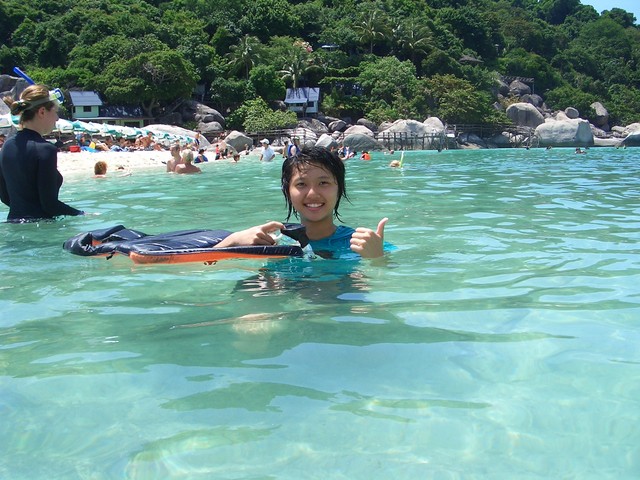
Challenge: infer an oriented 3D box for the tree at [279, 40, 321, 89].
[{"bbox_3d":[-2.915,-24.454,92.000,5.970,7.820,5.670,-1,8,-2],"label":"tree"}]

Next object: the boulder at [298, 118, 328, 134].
[{"bbox_3d":[-0.763,-13.272,76.000,3.520,2.000,2.820,0,8,-1],"label":"boulder"}]

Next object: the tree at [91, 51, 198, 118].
[{"bbox_3d":[-22.239,-19.832,82.000,13.180,8.360,11.000,-1,8,0],"label":"tree"}]

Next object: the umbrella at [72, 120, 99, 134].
[{"bbox_3d":[-15.877,-7.140,44.000,2.100,2.100,2.100,-3,9,-19],"label":"umbrella"}]

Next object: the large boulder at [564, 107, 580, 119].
[{"bbox_3d":[30.436,-15.369,78.000,1.900,1.500,1.700,-1,8,0],"label":"large boulder"}]

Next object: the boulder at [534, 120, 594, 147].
[{"bbox_3d":[30.165,-13.228,80.000,7.540,3.590,5.660,3,9,20],"label":"boulder"}]

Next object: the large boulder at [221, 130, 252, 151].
[{"bbox_3d":[-7.443,-8.764,57.000,2.700,1.800,2.400,-1,8,0],"label":"large boulder"}]

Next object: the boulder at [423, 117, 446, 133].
[{"bbox_3d":[13.802,-13.862,78.000,2.890,2.050,2.600,-1,8,0],"label":"boulder"}]

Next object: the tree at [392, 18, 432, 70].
[{"bbox_3d":[15.438,-32.462,108.000,6.680,8.850,6.500,-1,8,0],"label":"tree"}]

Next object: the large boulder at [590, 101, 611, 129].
[{"bbox_3d":[36.412,-16.291,84.000,2.600,3.630,2.600,-1,8,0],"label":"large boulder"}]

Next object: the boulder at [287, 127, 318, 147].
[{"bbox_3d":[-1.677,-9.869,62.000,3.070,1.920,2.600,-1,8,0],"label":"boulder"}]

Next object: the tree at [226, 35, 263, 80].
[{"bbox_3d":[-11.434,-27.563,98.000,5.450,7.120,5.600,-1,8,0],"label":"tree"}]

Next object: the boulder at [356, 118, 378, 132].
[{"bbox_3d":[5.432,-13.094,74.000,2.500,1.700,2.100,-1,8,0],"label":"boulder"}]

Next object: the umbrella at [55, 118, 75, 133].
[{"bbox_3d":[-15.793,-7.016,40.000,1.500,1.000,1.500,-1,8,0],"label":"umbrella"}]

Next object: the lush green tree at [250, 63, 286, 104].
[{"bbox_3d":[-7.004,-21.283,88.000,5.000,5.600,4.800,-1,8,0],"label":"lush green tree"}]

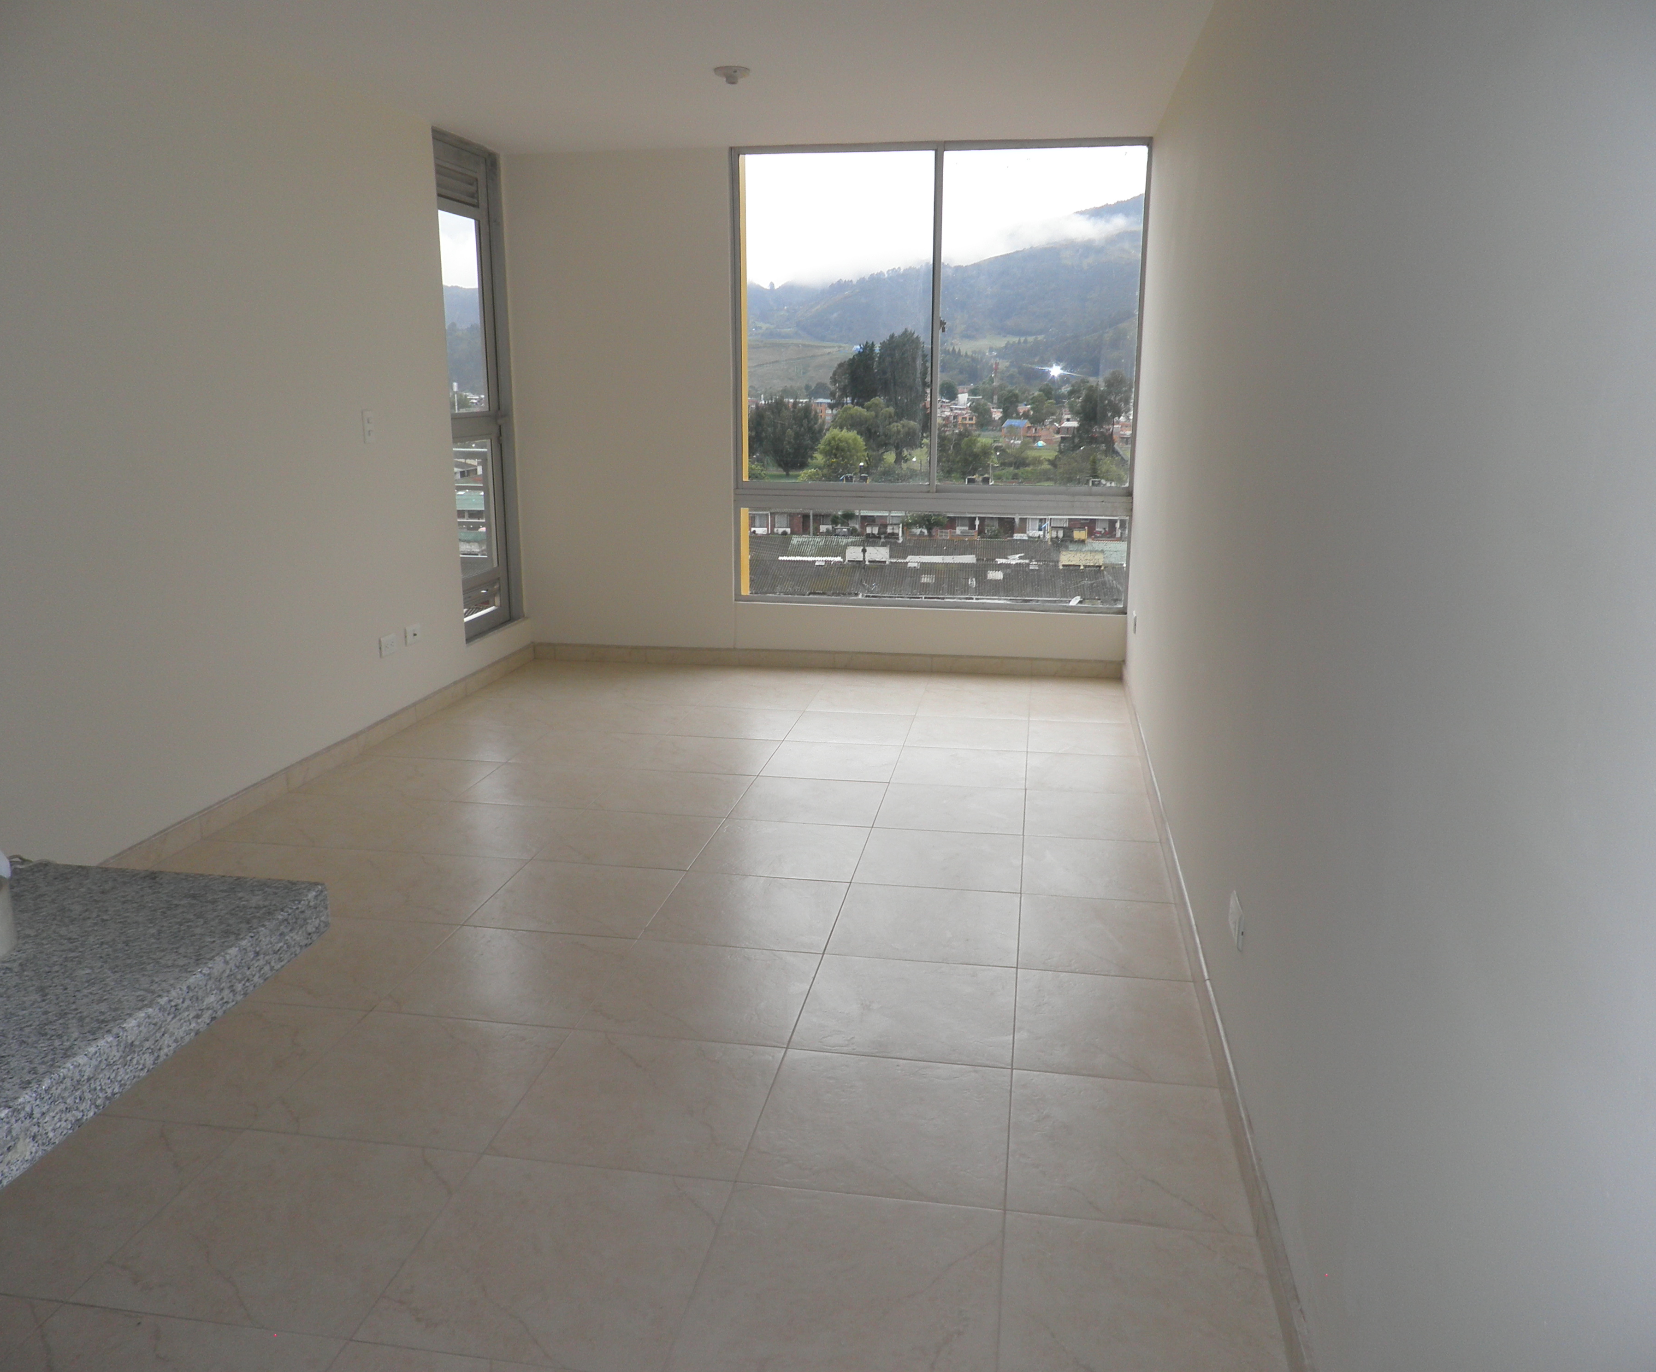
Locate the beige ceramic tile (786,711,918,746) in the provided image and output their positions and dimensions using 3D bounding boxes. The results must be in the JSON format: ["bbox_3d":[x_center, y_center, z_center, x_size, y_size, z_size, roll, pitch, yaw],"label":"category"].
[{"bbox_3d":[0.101,0.172,5.022,0.452,0.010,0.452,2,13,9],"label":"beige ceramic tile"}]

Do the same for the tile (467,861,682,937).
[{"bbox_3d":[-0.649,0.565,3.361,0.454,0.012,0.454,2,13,9],"label":"tile"}]

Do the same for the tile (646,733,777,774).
[{"bbox_3d":[-0.419,0.252,4.603,0.450,0.012,0.450,2,13,9],"label":"tile"}]

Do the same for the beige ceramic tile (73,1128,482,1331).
[{"bbox_3d":[-0.873,0.878,2.064,0.456,0.010,0.447,2,14,9],"label":"beige ceramic tile"}]

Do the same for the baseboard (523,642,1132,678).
[{"bbox_3d":[-0.045,-0.125,6.113,2.861,0.085,0.012,2,13,7],"label":"baseboard"}]

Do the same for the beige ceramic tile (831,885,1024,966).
[{"bbox_3d":[0.253,0.601,3.207,0.452,0.010,0.452,2,13,9],"label":"beige ceramic tile"}]

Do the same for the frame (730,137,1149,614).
[{"bbox_3d":[0.472,-1.373,5.792,1.843,2.034,0.070,2,13,7],"label":"frame"}]

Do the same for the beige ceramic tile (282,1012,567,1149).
[{"bbox_3d":[-0.800,0.774,2.496,0.456,0.010,0.447,2,14,9],"label":"beige ceramic tile"}]

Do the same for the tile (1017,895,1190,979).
[{"bbox_3d":[0.675,0.622,3.151,0.395,0.012,0.454,2,13,9],"label":"tile"}]

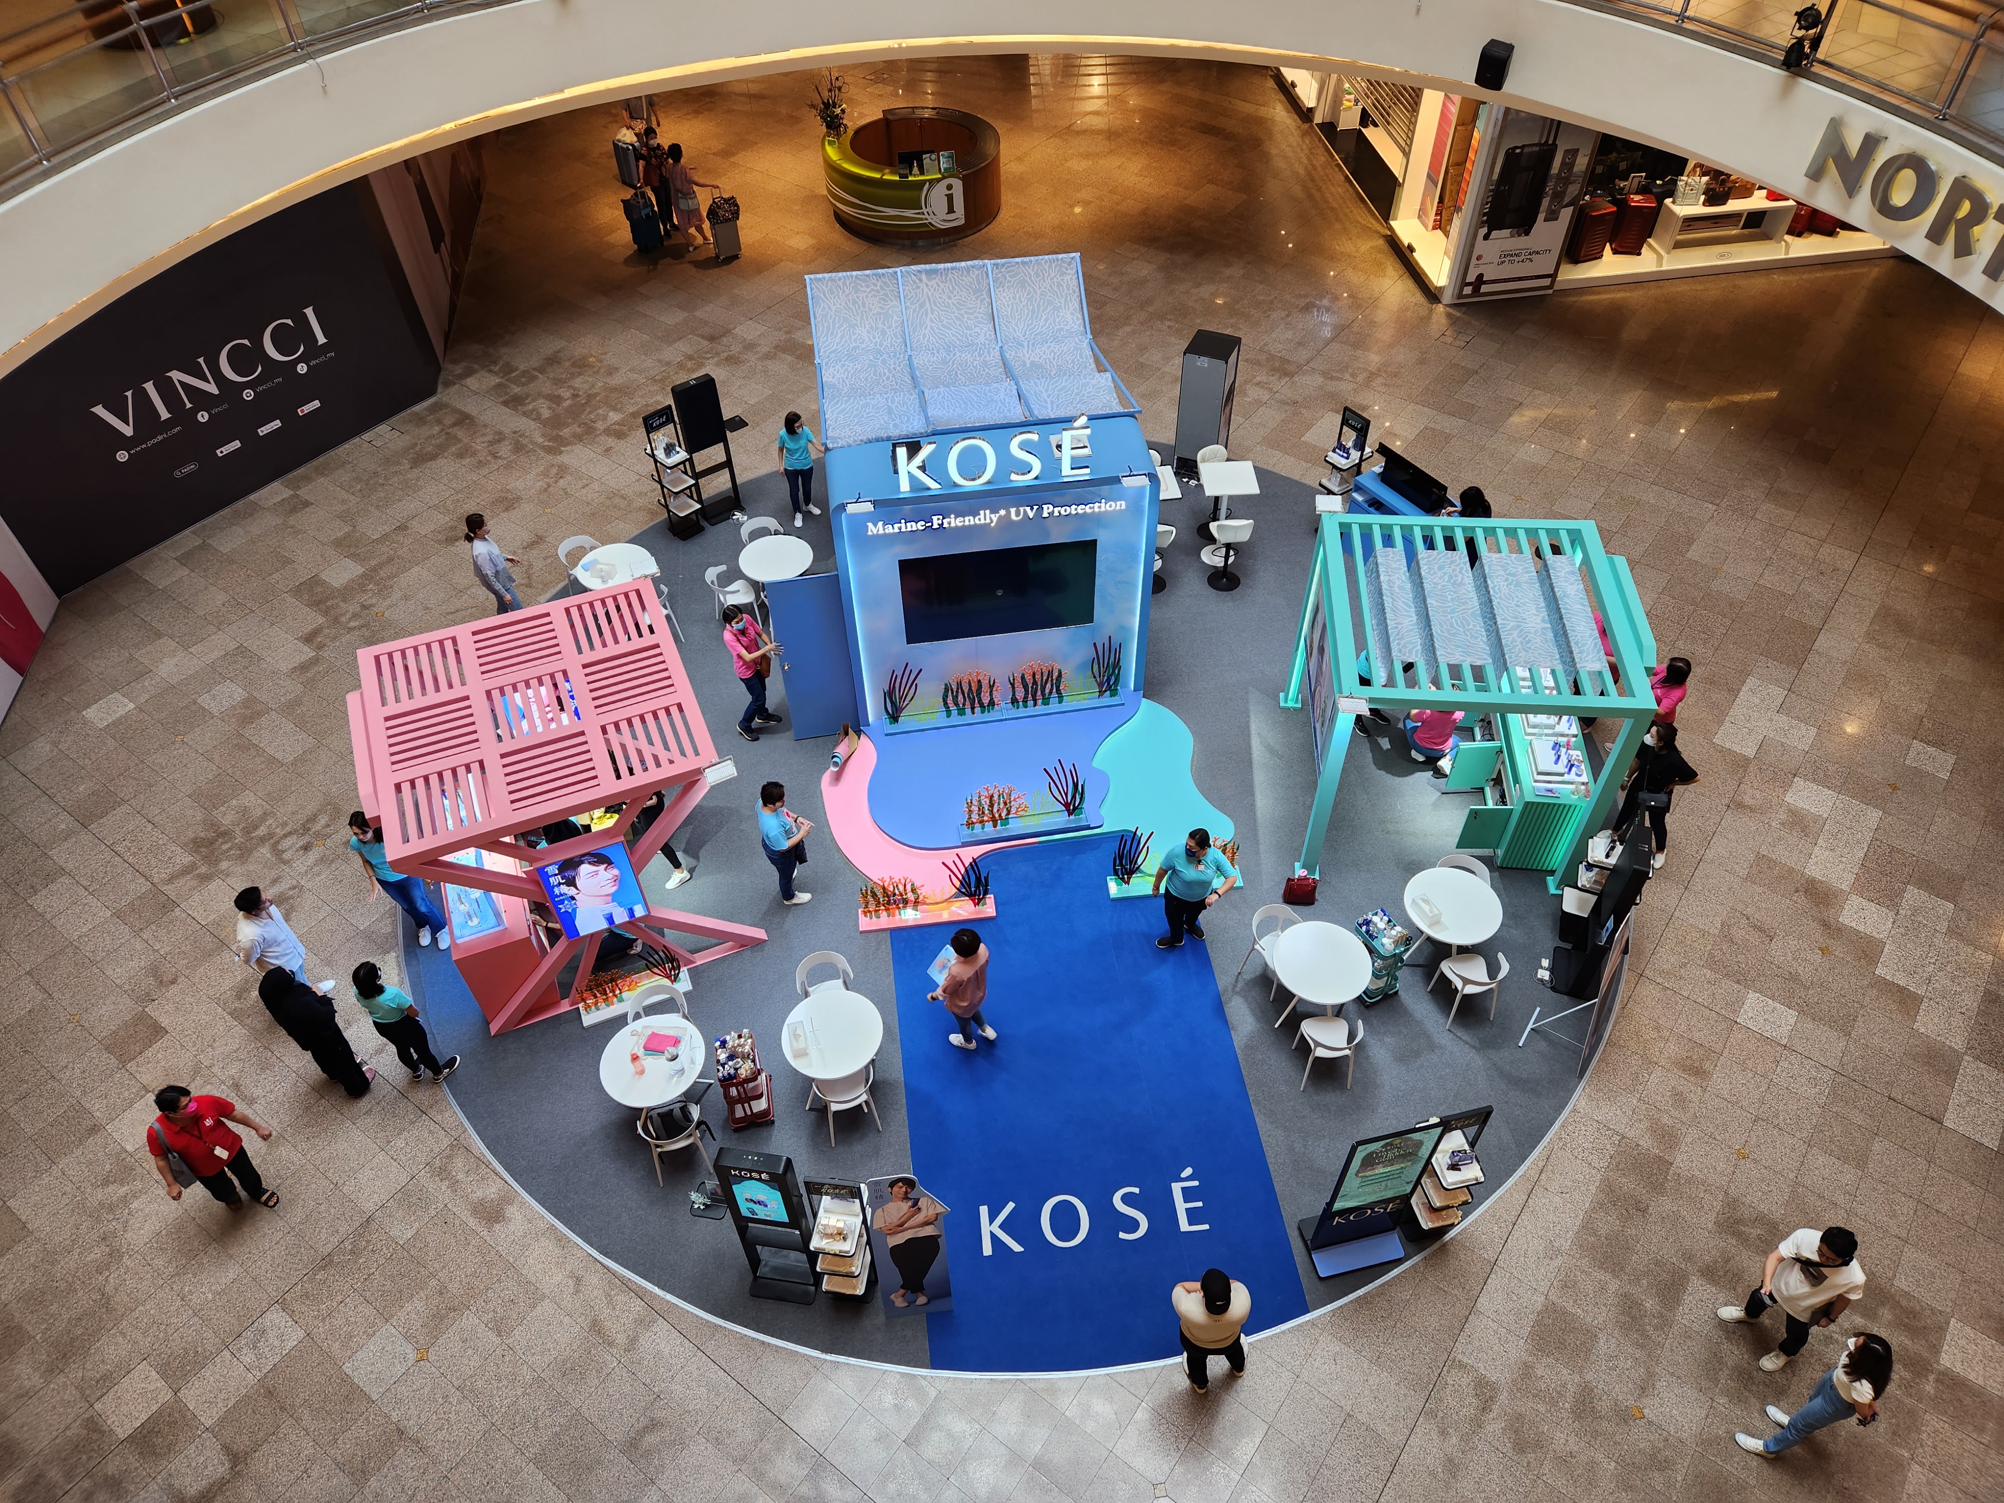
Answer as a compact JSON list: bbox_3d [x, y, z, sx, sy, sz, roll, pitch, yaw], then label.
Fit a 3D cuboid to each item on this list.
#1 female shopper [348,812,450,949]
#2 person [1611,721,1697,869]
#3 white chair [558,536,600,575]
[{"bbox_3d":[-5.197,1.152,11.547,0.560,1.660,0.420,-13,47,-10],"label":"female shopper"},{"bbox_3d":[5.997,0.396,12.241,0.620,1.630,0.420,16,49,17],"label":"person"},{"bbox_3d":[-4.861,-2.092,15.583,0.490,0.740,0.510,24,52,23],"label":"white chair"}]

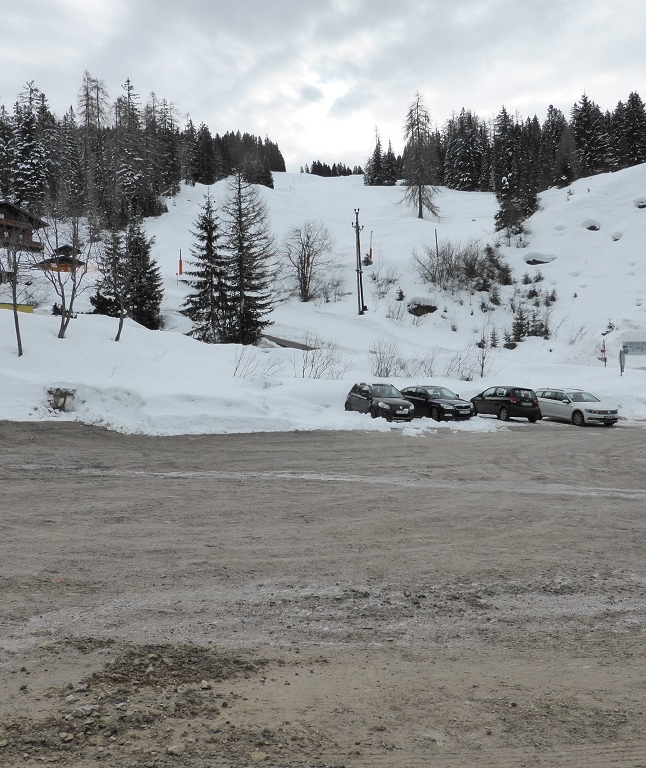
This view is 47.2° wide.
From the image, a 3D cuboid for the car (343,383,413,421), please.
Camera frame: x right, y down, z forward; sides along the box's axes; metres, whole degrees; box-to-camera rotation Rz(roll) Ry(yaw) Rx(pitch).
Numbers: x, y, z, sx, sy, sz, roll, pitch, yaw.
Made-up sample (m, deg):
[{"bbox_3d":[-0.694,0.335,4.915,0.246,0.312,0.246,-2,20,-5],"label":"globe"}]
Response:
[{"bbox_3d":[2.470,0.800,31.986,1.755,1.600,4.140,0,1,-22],"label":"car"}]

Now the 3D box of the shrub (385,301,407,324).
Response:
[{"bbox_3d":[5.980,-5.898,61.000,1.650,1.950,1.500,-1,0,0],"label":"shrub"}]

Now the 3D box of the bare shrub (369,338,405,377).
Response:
[{"bbox_3d":[3.576,-1.469,41.000,1.900,2.100,1.900,0,1,0],"label":"bare shrub"}]

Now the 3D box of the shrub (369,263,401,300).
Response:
[{"bbox_3d":[6.339,-10.396,75.000,3.100,3.600,2.700,-1,0,0],"label":"shrub"}]

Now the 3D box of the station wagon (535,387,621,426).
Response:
[{"bbox_3d":[10.880,1.020,32.700,1.830,1.500,4.770,0,1,-26],"label":"station wagon"}]

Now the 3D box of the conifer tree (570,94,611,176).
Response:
[{"bbox_3d":[50.453,-46.686,140.000,6.500,17.000,6.500,0,1,0],"label":"conifer tree"}]

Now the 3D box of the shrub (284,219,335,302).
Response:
[{"bbox_3d":[-1.387,-12.692,76.000,5.200,8.600,5.200,0,1,0],"label":"shrub"}]

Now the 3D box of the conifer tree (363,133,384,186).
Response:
[{"bbox_3d":[13.316,-59.067,195.000,5.200,14.400,5.200,-1,0,0],"label":"conifer tree"}]

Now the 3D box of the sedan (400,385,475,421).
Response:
[{"bbox_3d":[4.900,0.850,33.387,1.770,1.460,4.570,-1,1,-27],"label":"sedan"}]

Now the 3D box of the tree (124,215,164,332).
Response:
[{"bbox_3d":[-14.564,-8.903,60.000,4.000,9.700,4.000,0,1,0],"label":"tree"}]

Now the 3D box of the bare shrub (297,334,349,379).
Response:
[{"bbox_3d":[0.026,-1.432,38.500,2.500,2.300,2.500,0,1,0],"label":"bare shrub"}]

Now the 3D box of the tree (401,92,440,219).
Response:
[{"bbox_3d":[16.964,-40.257,130.000,6.300,22.000,6.300,0,1,0],"label":"tree"}]

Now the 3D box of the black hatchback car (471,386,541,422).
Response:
[{"bbox_3d":[8.130,0.855,33.687,1.670,1.490,3.820,0,1,-23],"label":"black hatchback car"}]

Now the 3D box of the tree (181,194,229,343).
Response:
[{"bbox_3d":[-8.825,-8.710,56.500,4.100,11.700,4.100,-1,0,0],"label":"tree"}]

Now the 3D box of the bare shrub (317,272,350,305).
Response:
[{"bbox_3d":[1.022,-9.396,72.000,3.000,3.200,2.700,-1,0,0],"label":"bare shrub"}]

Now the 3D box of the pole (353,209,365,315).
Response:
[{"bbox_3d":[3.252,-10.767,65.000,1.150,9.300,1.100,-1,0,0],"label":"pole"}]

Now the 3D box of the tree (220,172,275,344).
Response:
[{"bbox_3d":[-6.078,-9.882,58.000,4.600,13.500,4.600,0,1,0],"label":"tree"}]

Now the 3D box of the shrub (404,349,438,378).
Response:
[{"bbox_3d":[5.406,-1.109,41.000,1.850,1.650,1.600,-1,0,0],"label":"shrub"}]

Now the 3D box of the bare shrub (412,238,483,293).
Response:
[{"bbox_3d":[12.795,-12.178,76.000,7.200,5.300,5.200,-1,0,0],"label":"bare shrub"}]

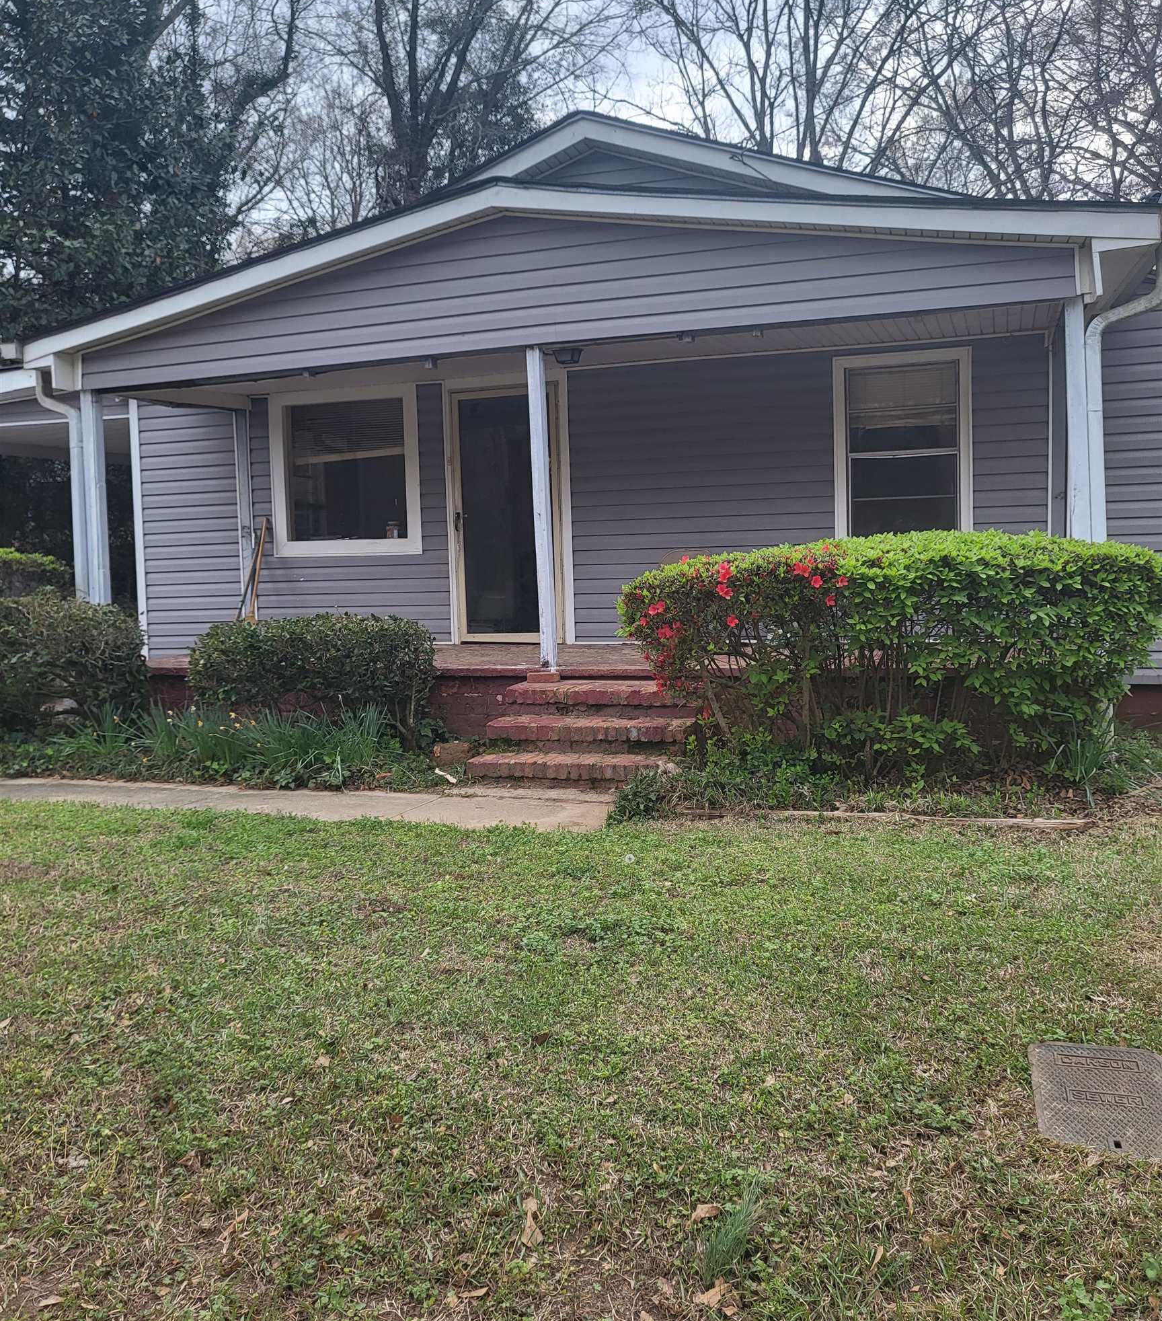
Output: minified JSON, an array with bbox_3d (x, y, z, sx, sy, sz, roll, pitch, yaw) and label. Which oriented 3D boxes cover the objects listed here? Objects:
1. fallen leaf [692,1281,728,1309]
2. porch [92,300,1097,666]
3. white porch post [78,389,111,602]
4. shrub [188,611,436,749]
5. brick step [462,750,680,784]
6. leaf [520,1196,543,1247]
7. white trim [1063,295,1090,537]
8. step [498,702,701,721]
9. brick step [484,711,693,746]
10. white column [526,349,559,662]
[{"bbox_3d":[0.228,1.123,2.062,0.062,0.020,0.040,-5,6,-29],"label":"fallen leaf"},{"bbox_3d":[-0.142,-1.061,8.109,6.600,2.060,1.860,0,6,20],"label":"porch"},{"bbox_3d":[-3.518,-0.951,8.429,0.100,1.970,0.100,0,6,20],"label":"white porch post"},{"bbox_3d":[-1.690,0.140,7.357,1.430,0.860,0.720,0,6,20],"label":"shrub"},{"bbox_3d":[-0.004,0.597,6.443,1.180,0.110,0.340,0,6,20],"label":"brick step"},{"bbox_3d":[-0.099,1.110,2.303,0.045,0.025,0.140,-2,5,-2],"label":"leaf"},{"bbox_3d":[2.627,-0.922,6.164,0.090,1.970,0.090,0,6,20],"label":"white trim"},{"bbox_3d":[0.103,0.297,6.876,1.150,0.120,0.340,0,6,20],"label":"step"},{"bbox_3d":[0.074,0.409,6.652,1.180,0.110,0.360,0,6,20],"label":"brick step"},{"bbox_3d":[-0.247,-0.936,7.229,0.090,1.970,0.090,0,6,20],"label":"white column"}]

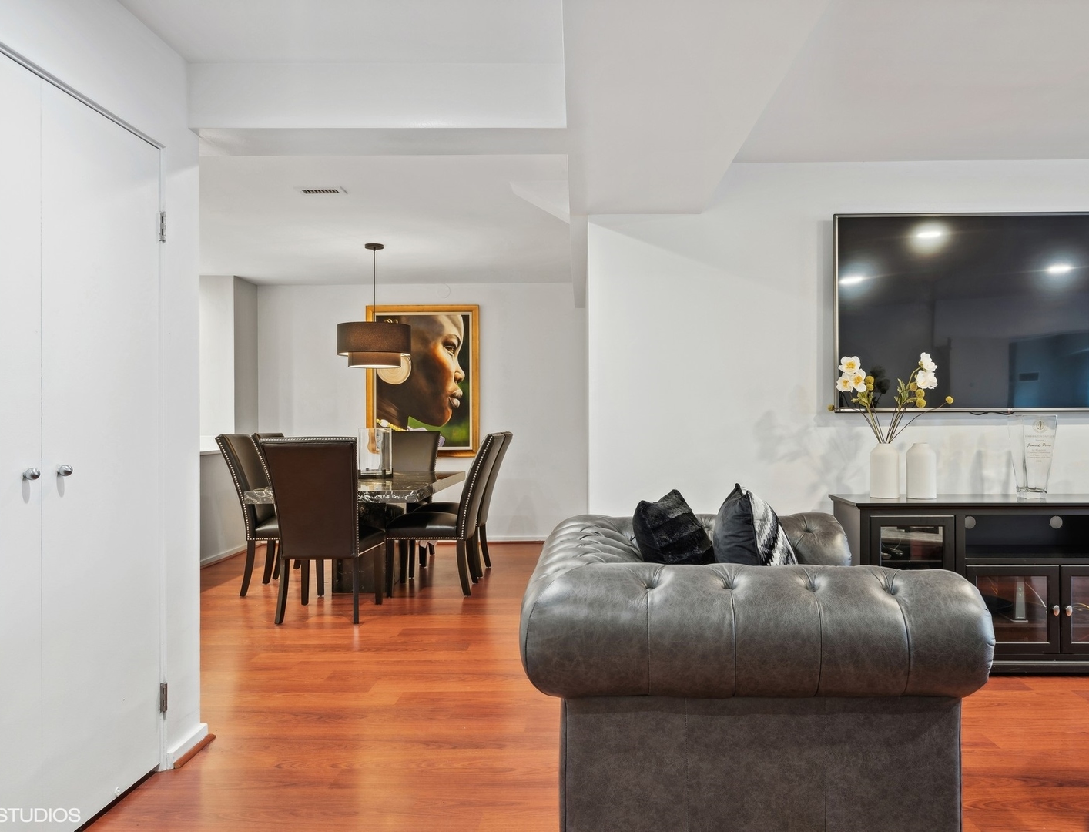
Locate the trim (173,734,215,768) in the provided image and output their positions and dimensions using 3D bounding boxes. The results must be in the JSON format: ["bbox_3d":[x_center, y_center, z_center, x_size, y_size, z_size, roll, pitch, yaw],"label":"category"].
[{"bbox_3d":[-1.245,1.195,2.972,0.020,0.020,0.258,0,0,3],"label":"trim"}]

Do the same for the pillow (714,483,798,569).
[{"bbox_3d":[0.674,0.461,2.635,0.200,0.450,0.450,-10,-1,11],"label":"pillow"}]

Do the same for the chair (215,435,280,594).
[{"bbox_3d":[-1.813,0.663,5.775,0.715,1.085,0.525,0,0,4],"label":"chair"}]

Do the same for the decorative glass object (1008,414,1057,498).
[{"bbox_3d":[2.287,0.191,3.891,0.155,0.385,0.145,0,0,2],"label":"decorative glass object"}]

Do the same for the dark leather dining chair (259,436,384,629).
[{"bbox_3d":[-1.265,0.635,4.840,0.530,1.055,0.695,0,0,0],"label":"dark leather dining chair"}]

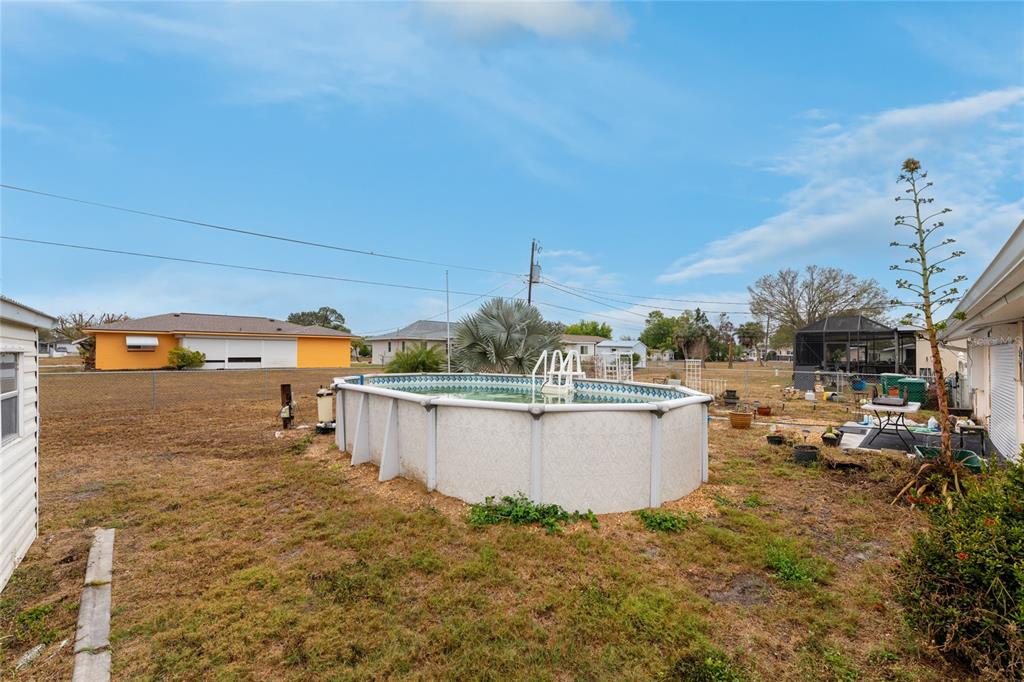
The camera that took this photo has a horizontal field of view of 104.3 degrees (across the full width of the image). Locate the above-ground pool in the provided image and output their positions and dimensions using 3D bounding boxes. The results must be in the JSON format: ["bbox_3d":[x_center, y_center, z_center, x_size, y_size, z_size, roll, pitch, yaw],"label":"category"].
[{"bbox_3d":[-0.370,1.453,7.700,7.500,1.220,4.850,-1,-2,45],"label":"above-ground pool"}]

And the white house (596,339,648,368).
[{"bbox_3d":[12.700,1.564,46.000,4.800,3.050,3.900,-1,-2,44],"label":"white house"}]

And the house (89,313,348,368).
[{"bbox_3d":[-22.300,0.040,33.700,16.500,4.200,9.000,1,-2,-22],"label":"house"}]

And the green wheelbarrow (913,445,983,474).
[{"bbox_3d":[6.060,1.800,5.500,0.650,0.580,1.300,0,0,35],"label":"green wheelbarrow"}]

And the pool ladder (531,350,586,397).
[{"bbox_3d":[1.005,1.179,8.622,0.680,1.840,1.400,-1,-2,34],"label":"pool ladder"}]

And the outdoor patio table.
[{"bbox_3d":[7.850,1.717,8.230,1.750,0.740,0.760,1,-2,-43],"label":"outdoor patio table"}]

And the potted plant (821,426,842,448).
[{"bbox_3d":[6.273,1.862,7.804,0.400,0.390,0.400,-1,-2,37],"label":"potted plant"}]

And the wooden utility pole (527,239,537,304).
[{"bbox_3d":[1.155,-2.173,27.066,0.260,9.500,0.260,3,-1,0],"label":"wooden utility pole"}]

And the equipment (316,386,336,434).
[{"bbox_3d":[-4.220,1.560,9.100,0.500,1.060,0.550,1,-2,-25],"label":"equipment"}]

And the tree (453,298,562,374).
[{"bbox_3d":[-0.180,0.296,15.000,4.150,3.800,4.150,0,-2,0],"label":"tree"}]

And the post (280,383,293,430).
[{"bbox_3d":[-5.485,1.579,9.662,0.210,1.160,0.210,0,-2,-12],"label":"post"}]

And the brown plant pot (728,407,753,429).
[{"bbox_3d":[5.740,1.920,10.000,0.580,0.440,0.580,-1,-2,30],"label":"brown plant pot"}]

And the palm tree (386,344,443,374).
[{"bbox_3d":[-3.509,1.144,14.475,2.100,2.260,2.100,0,-1,0],"label":"palm tree"}]

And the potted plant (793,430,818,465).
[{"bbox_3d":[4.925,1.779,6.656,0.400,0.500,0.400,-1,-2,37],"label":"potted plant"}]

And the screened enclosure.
[{"bbox_3d":[15.831,0.589,18.771,3.500,3.400,4.500,-2,-2,43],"label":"screened enclosure"}]

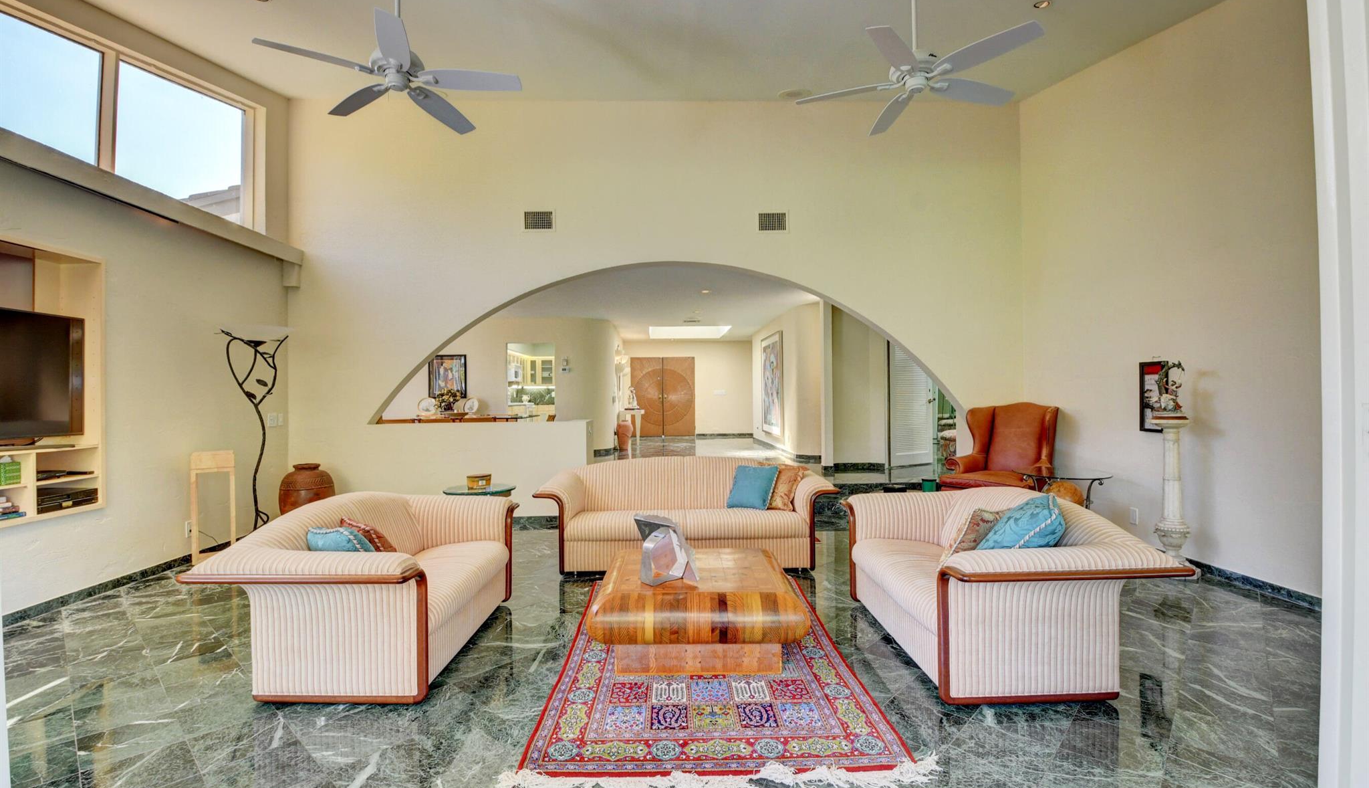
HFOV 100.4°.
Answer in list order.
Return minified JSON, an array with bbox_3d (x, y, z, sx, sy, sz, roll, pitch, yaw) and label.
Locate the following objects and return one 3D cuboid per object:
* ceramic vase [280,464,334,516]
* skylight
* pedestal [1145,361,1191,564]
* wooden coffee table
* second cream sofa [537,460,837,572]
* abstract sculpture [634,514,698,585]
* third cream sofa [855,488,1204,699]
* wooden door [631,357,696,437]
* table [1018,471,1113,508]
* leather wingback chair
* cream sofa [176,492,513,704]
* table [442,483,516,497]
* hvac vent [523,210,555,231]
[{"bbox_3d":[-3.511,1.020,5.311,0.449,0.741,0.449,-1,0,-1],"label":"ceramic vase"},{"bbox_3d":[0.080,-1.463,12.931,1.697,0.200,2.526,-1,0,-1],"label":"skylight"},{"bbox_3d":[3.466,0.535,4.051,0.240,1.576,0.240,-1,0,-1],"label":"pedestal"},{"bbox_3d":[0.061,1.152,3.142,1.050,0.400,1.050,-1,0,-1],"label":"wooden coffee table"},{"bbox_3d":[0.016,0.939,4.618,2.248,0.794,0.920,-1,0,-1],"label":"second cream sofa"},{"bbox_3d":[-0.093,0.784,2.925,0.322,0.341,0.220,-1,0,-1],"label":"abstract sculpture"},{"bbox_3d":[1.512,0.925,2.987,0.920,0.794,1.551,-1,0,-2],"label":"third cream sofa"},{"bbox_3d":[-0.520,0.072,14.200,1.620,2.000,0.070,-1,0,0],"label":"wooden door"},{"bbox_3d":[3.250,1.004,4.898,0.742,0.645,0.742,-1,0,-1],"label":"table"},{"bbox_3d":[2.959,0.706,5.362,0.780,1.180,0.820,-1,0,45],"label":"leather wingback chair"},{"bbox_3d":[-1.562,0.964,3.056,0.920,0.794,1.551,-1,0,1],"label":"cream sofa"},{"bbox_3d":[-1.674,1.072,4.688,0.580,0.570,0.580,-1,0,0],"label":"table"},{"bbox_3d":[-1.543,-1.843,6.032,0.335,0.226,0.040,-1,0,-1],"label":"hvac vent"}]

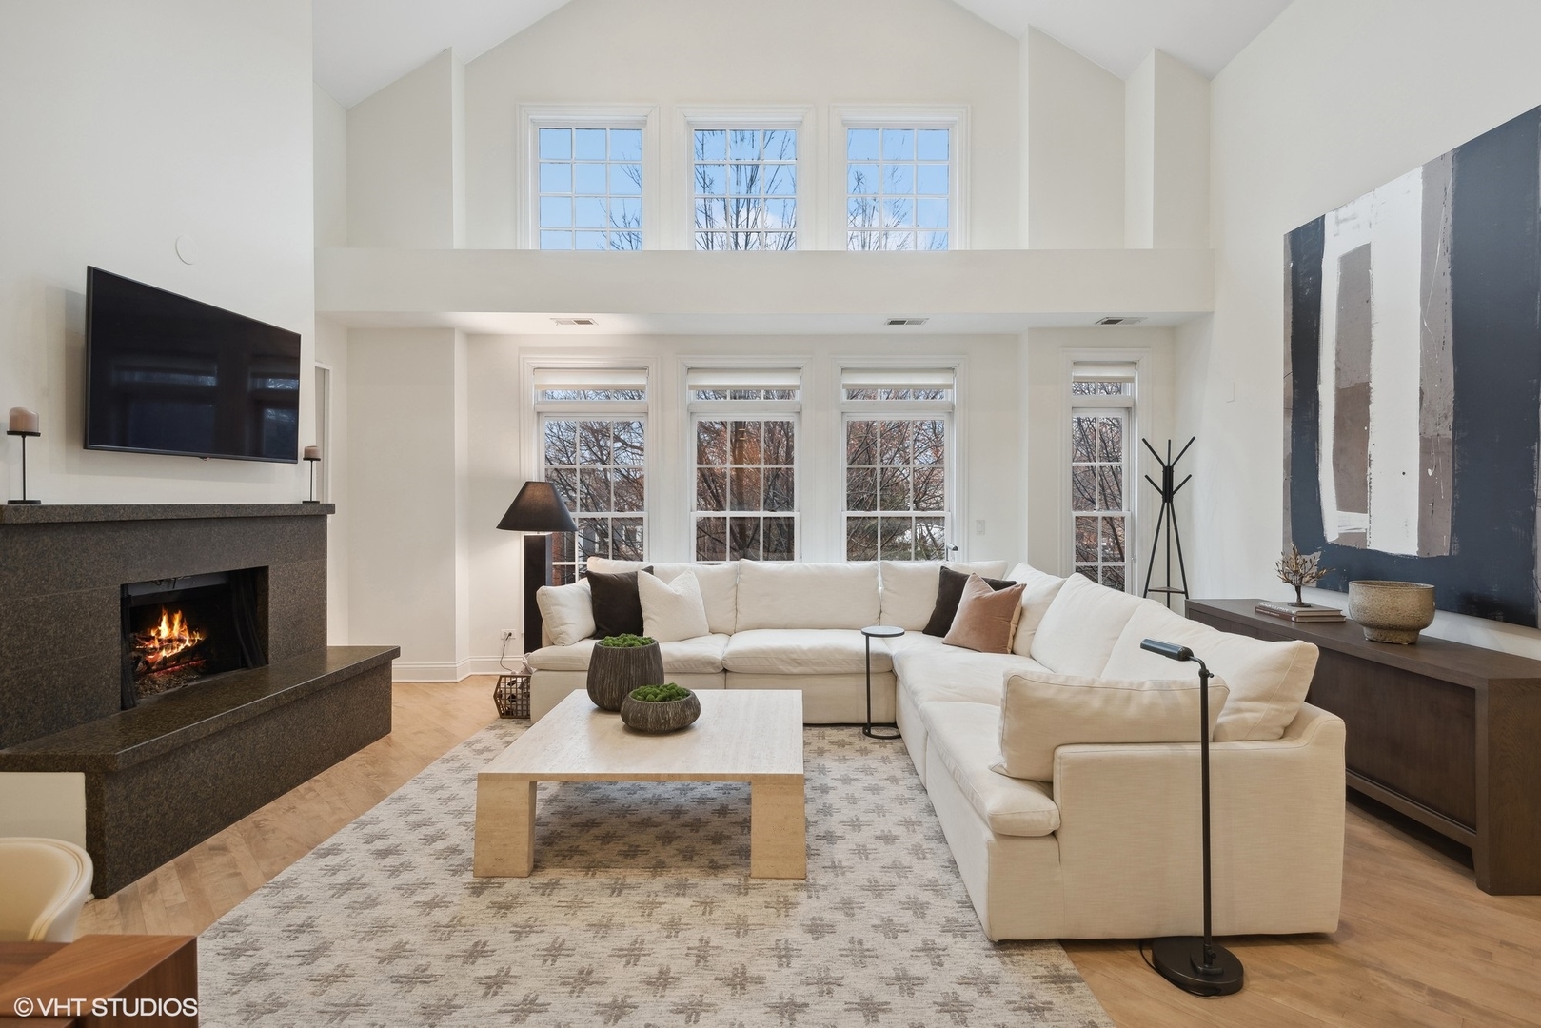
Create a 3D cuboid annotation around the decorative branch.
[{"bbox_3d":[2.860,0.330,3.910,0.264,0.332,0.196,0,1,0],"label":"decorative branch"}]

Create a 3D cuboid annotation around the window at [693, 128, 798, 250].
[{"bbox_3d":[-0.199,-2.512,5.719,0.832,1.069,0.098,0,1,0],"label":"window"}]

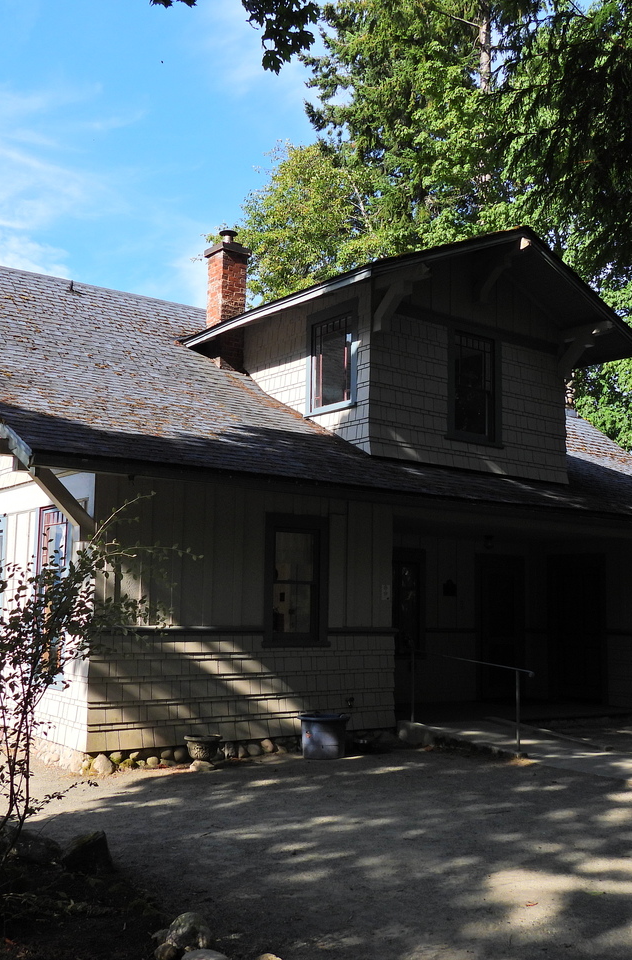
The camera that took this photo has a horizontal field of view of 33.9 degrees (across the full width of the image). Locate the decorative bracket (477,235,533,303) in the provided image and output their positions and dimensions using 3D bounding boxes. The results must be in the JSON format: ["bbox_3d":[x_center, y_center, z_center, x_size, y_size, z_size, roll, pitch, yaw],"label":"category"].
[{"bbox_3d":[2.552,-2.862,14.167,0.148,0.704,0.985,6,-9,-36],"label":"decorative bracket"}]

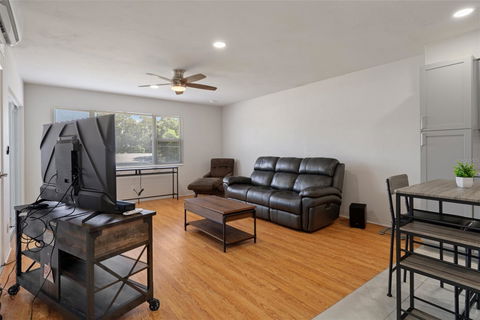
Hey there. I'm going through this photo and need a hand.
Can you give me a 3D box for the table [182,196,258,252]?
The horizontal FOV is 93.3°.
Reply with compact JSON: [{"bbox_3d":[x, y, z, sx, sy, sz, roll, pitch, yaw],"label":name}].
[{"bbox_3d":[-0.305,0.830,3.158,0.495,0.465,1.010,-2,3,-40],"label":"table"}]

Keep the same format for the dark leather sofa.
[{"bbox_3d":[0.723,0.489,4.299,1.040,1.060,2.000,-2,3,-44],"label":"dark leather sofa"}]

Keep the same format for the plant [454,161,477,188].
[{"bbox_3d":[1.672,0.107,1.680,0.120,0.200,0.120,2,3,44],"label":"plant"}]

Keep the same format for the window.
[{"bbox_3d":[-2.573,-0.458,5.186,2.622,1.180,0.100,-1,3,-33],"label":"window"}]

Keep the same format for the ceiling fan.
[{"bbox_3d":[-0.964,-1.263,3.618,1.252,0.344,1.252,1,2,27],"label":"ceiling fan"}]

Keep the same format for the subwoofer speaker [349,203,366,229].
[{"bbox_3d":[1.872,0.881,3.589,0.205,0.330,0.270,1,2,27],"label":"subwoofer speaker"}]

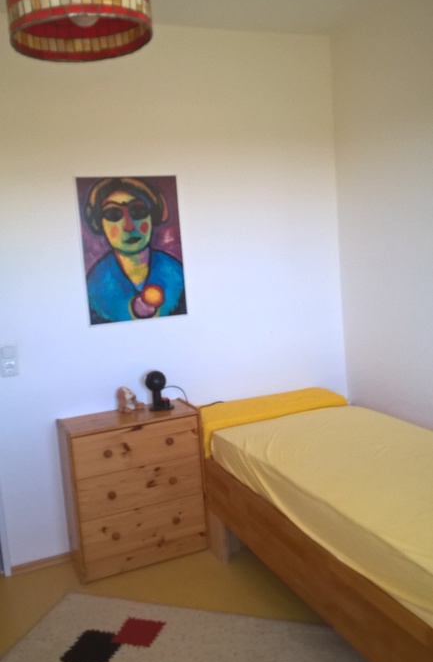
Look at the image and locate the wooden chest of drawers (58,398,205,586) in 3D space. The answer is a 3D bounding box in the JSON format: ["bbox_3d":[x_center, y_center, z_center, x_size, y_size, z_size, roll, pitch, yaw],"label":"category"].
[{"bbox_3d":[-0.397,0.754,3.078,0.620,0.700,0.300,-7,8,-23],"label":"wooden chest of drawers"}]

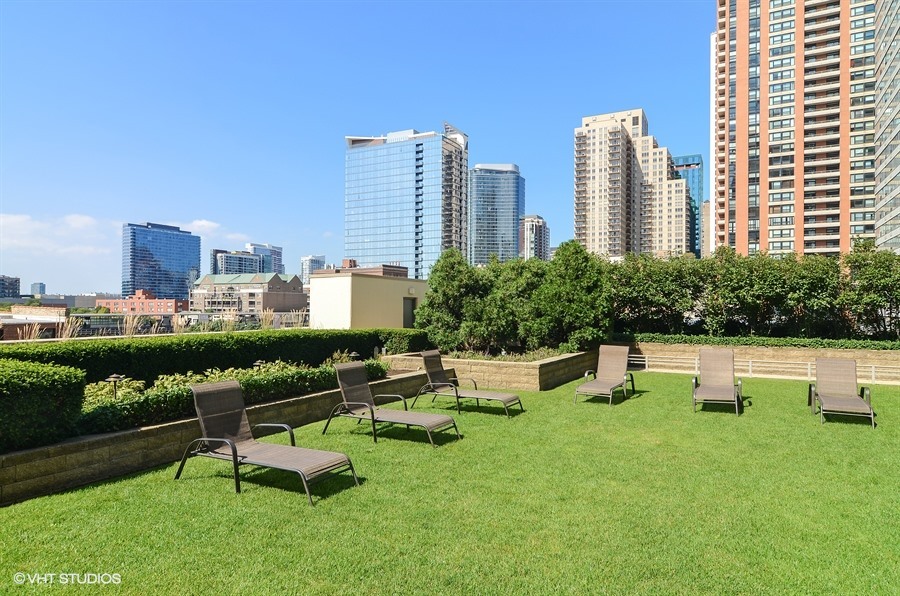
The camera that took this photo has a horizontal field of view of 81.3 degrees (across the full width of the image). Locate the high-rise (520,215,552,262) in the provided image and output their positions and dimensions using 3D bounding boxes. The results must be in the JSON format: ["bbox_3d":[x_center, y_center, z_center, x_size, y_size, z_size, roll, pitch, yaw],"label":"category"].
[{"bbox_3d":[72.329,-22.586,446.320,19.000,91.000,26.000,0,-1,26],"label":"high-rise"}]

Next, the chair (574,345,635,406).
[{"bbox_3d":[3.123,1.524,10.550,0.813,1.004,1.879,0,-1,30],"label":"chair"}]

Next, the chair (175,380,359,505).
[{"bbox_3d":[-1.923,1.439,5.538,1.879,0.981,0.813,0,-1,28],"label":"chair"}]

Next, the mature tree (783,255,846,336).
[{"bbox_3d":[9.159,-0.038,13.200,1.650,2.217,1.600,0,-1,27],"label":"mature tree"}]

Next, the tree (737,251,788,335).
[{"bbox_3d":[9.385,0.009,15.736,1.608,2.736,1.700,0,-1,26],"label":"tree"}]

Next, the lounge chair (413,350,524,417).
[{"bbox_3d":[0.297,1.357,8.459,1.727,0.901,0.734,0,-1,27],"label":"lounge chair"}]

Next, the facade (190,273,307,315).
[{"bbox_3d":[-83.080,3.244,215.190,44.500,22.120,21.000,0,-1,30],"label":"facade"}]

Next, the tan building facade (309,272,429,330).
[{"bbox_3d":[-2.846,0.635,21.492,2.000,2.942,6.000,0,-1,30],"label":"tan building facade"}]

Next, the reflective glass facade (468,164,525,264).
[{"bbox_3d":[40.072,-45.438,458.255,42.000,137.000,26.000,0,-1,13],"label":"reflective glass facade"}]

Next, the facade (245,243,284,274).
[{"bbox_3d":[-216.562,-19.230,611.414,17.000,83.736,39.000,0,-1,30],"label":"facade"}]

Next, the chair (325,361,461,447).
[{"bbox_3d":[-0.827,1.467,7.485,1.879,0.997,0.813,0,-1,30],"label":"chair"}]

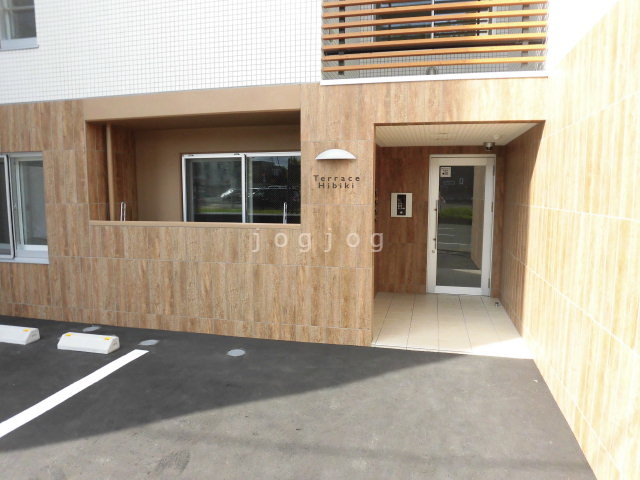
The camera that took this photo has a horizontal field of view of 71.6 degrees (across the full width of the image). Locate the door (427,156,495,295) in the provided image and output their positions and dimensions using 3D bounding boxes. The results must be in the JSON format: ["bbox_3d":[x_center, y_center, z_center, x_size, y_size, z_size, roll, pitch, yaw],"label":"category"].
[{"bbox_3d":[2.037,-0.200,6.438,0.890,2.018,0.070,1,7,14],"label":"door"}]

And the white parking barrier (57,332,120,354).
[{"bbox_3d":[-2.307,1.028,4.439,0.581,0.120,0.190,1,6,13],"label":"white parking barrier"}]

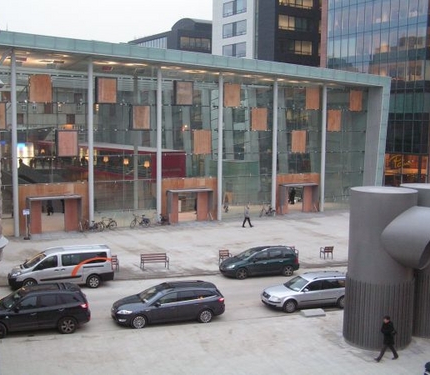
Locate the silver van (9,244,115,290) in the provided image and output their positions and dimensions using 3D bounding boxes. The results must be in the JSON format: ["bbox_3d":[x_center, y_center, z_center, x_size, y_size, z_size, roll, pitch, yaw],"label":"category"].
[{"bbox_3d":[-7.911,4.126,31.396,5.100,1.940,1.895,-1,6,-16],"label":"silver van"}]

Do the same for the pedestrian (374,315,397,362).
[{"bbox_3d":[6.124,5.401,21.745,0.760,1.670,0.500,-1,6,-16],"label":"pedestrian"}]

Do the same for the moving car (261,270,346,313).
[{"bbox_3d":[4.494,4.798,28.542,4.680,1.500,1.746,-1,6,-16],"label":"moving car"}]

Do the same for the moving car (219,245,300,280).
[{"bbox_3d":[2.531,4.134,34.311,4.420,1.560,1.757,-1,6,-16],"label":"moving car"}]

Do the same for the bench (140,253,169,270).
[{"bbox_3d":[-3.441,4.269,34.698,1.520,0.830,0.600,-1,6,-17],"label":"bench"}]

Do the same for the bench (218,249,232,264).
[{"bbox_3d":[0.672,4.200,35.765,0.620,0.840,0.600,-1,6,-17],"label":"bench"}]

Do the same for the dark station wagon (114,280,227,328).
[{"bbox_3d":[-1.965,4.967,26.079,4.830,1.530,1.886,-1,6,-17],"label":"dark station wagon"}]

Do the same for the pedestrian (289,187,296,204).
[{"bbox_3d":[8.094,0.897,63.223,0.520,1.740,0.450,3,7,24],"label":"pedestrian"}]

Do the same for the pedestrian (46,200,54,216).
[{"bbox_3d":[-14.654,1.639,53.648,0.600,1.740,0.500,-2,7,-24],"label":"pedestrian"}]

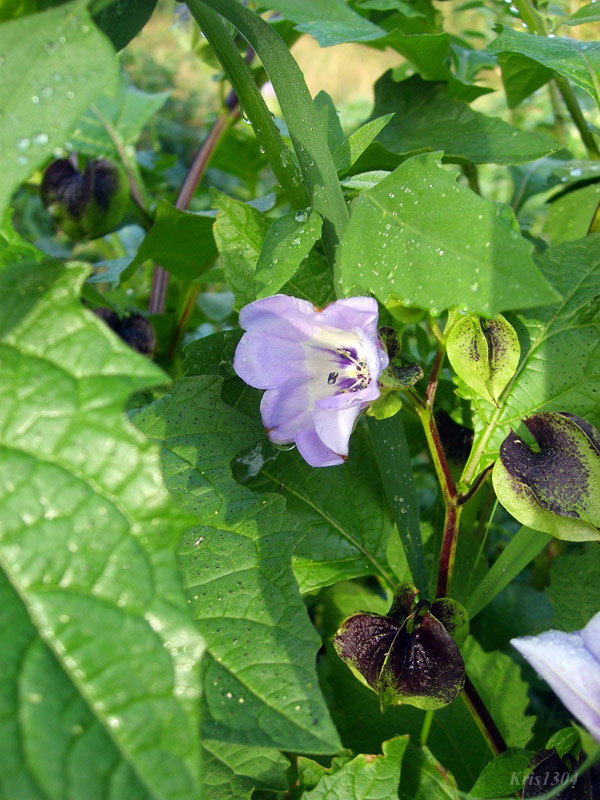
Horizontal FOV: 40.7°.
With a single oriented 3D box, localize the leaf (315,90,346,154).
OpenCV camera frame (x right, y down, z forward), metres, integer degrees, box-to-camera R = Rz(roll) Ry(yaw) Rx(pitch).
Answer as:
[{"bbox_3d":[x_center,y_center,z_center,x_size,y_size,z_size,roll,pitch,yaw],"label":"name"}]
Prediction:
[{"bbox_3d":[0.010,-0.091,0.265,0.012,0.022,0.006,-15,9,-4],"label":"leaf"}]

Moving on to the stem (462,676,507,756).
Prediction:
[{"bbox_3d":[0.054,0.093,0.238,0.005,0.026,0.005,-27,15,8],"label":"stem"}]

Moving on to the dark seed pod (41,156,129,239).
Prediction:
[{"bbox_3d":[-0.081,-0.076,0.305,0.033,0.031,0.031,0,24,0],"label":"dark seed pod"}]

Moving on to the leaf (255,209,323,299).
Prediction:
[{"bbox_3d":[-0.003,-0.042,0.228,0.014,0.031,0.008,36,12,19],"label":"leaf"}]

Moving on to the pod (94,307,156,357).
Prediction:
[{"bbox_3d":[-0.093,-0.033,0.430,0.035,0.032,0.034,0,23,0],"label":"pod"}]

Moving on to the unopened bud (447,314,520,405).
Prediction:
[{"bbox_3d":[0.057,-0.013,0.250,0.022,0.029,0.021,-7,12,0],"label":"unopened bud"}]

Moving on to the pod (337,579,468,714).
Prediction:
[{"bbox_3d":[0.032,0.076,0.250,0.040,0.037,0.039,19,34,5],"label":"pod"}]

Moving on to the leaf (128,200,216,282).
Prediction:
[{"bbox_3d":[-0.059,-0.074,0.375,0.043,0.036,0.024,0,23,0],"label":"leaf"}]

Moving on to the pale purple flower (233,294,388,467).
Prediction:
[{"bbox_3d":[0.003,-0.005,0.205,0.041,0.043,0.030,15,13,30],"label":"pale purple flower"}]

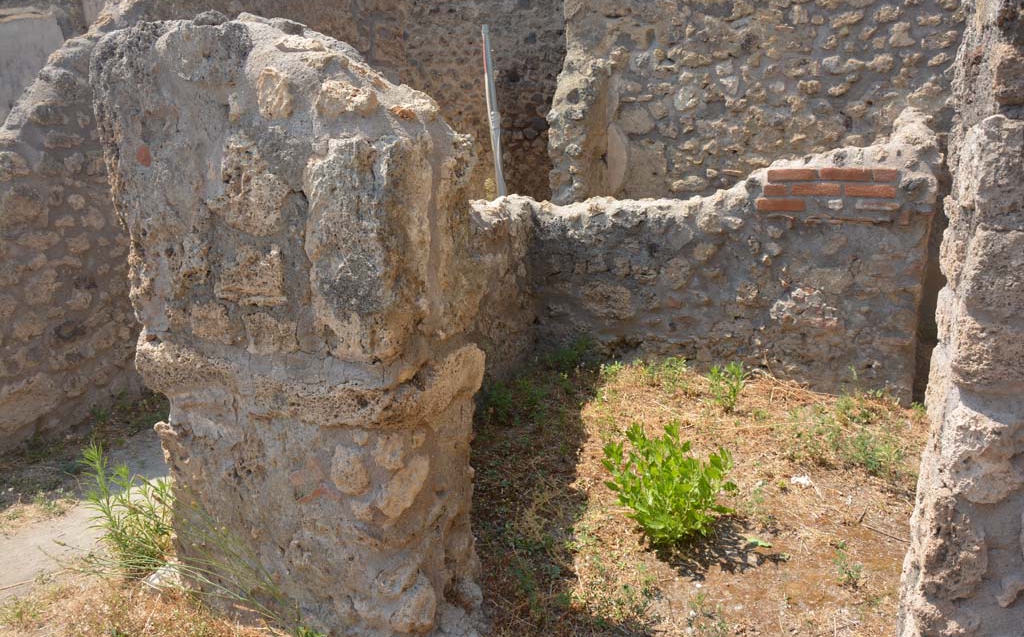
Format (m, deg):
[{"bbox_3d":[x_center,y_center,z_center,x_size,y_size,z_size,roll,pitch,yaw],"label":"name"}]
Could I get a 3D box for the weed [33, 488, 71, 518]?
[{"bbox_3d":[-1.692,0.675,2.822,0.124,0.057,0.111,-7,13,-32],"label":"weed"}]

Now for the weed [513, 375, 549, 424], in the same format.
[{"bbox_3d":[0.092,0.404,3.845,0.196,0.206,0.176,0,11,1],"label":"weed"}]

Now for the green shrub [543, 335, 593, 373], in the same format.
[{"bbox_3d":[0.360,0.217,4.894,0.306,0.212,0.260,0,12,0],"label":"green shrub"}]

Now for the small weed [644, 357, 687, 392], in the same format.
[{"bbox_3d":[0.944,0.337,4.691,0.269,0.212,0.215,0,12,0],"label":"small weed"}]

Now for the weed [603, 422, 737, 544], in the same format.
[{"bbox_3d":[0.602,0.615,2.935,0.512,0.428,0.512,0,12,0],"label":"weed"}]

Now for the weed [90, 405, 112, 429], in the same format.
[{"bbox_3d":[-2.175,0.522,4.068,0.117,0.119,0.105,0,12,0],"label":"weed"}]

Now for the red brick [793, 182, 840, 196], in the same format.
[{"bbox_3d":[1.782,-0.757,4.506,0.260,0.067,0.120,4,13,17],"label":"red brick"}]

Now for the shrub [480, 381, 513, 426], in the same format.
[{"bbox_3d":[-0.077,0.421,3.816,0.194,0.183,0.175,0,11,-1],"label":"shrub"}]

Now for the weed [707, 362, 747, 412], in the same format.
[{"bbox_3d":[1.133,0.357,4.056,0.210,0.219,0.179,3,11,16],"label":"weed"}]

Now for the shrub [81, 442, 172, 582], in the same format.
[{"bbox_3d":[-1.341,0.657,2.677,0.314,0.459,0.283,0,12,0],"label":"shrub"}]

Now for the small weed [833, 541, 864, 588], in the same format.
[{"bbox_3d":[1.021,0.746,2.331,0.088,0.102,0.079,5,12,25],"label":"small weed"}]

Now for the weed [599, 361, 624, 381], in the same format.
[{"bbox_3d":[0.598,0.318,4.614,0.168,0.087,0.151,1,11,7],"label":"weed"}]

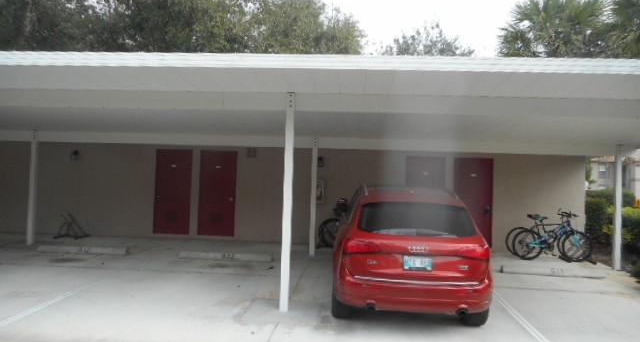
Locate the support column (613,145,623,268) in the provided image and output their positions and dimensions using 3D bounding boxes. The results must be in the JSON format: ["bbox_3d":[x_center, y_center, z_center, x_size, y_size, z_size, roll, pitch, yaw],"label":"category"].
[{"bbox_3d":[5.681,0.707,8.839,0.105,2.373,0.105,2,-2,5],"label":"support column"}]

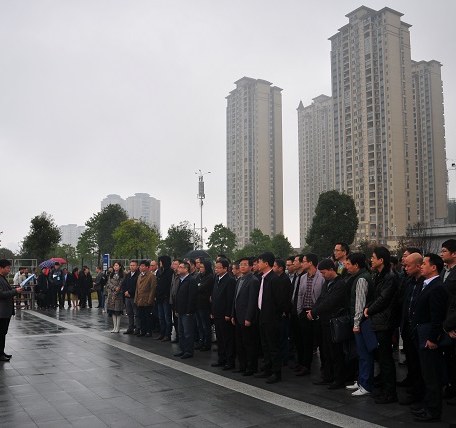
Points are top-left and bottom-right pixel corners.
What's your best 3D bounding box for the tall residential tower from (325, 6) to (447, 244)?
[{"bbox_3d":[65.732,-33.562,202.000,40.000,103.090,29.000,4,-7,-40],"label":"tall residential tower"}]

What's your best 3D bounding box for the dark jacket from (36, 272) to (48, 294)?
[{"bbox_3d":[-7.223,2.711,18.819,0.360,0.870,0.500,-4,-7,31],"label":"dark jacket"}]

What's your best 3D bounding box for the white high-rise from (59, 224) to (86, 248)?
[{"bbox_3d":[-226.352,46.109,699.055,40.000,62.000,26.000,2,-6,-20],"label":"white high-rise"}]

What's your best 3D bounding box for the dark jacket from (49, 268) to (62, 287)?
[{"bbox_3d":[-6.701,2.486,18.742,0.530,0.720,0.330,2,-6,-14],"label":"dark jacket"}]

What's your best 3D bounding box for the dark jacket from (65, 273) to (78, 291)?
[{"bbox_3d":[-6.159,2.662,19.025,0.530,0.730,0.340,3,-7,-23],"label":"dark jacket"}]

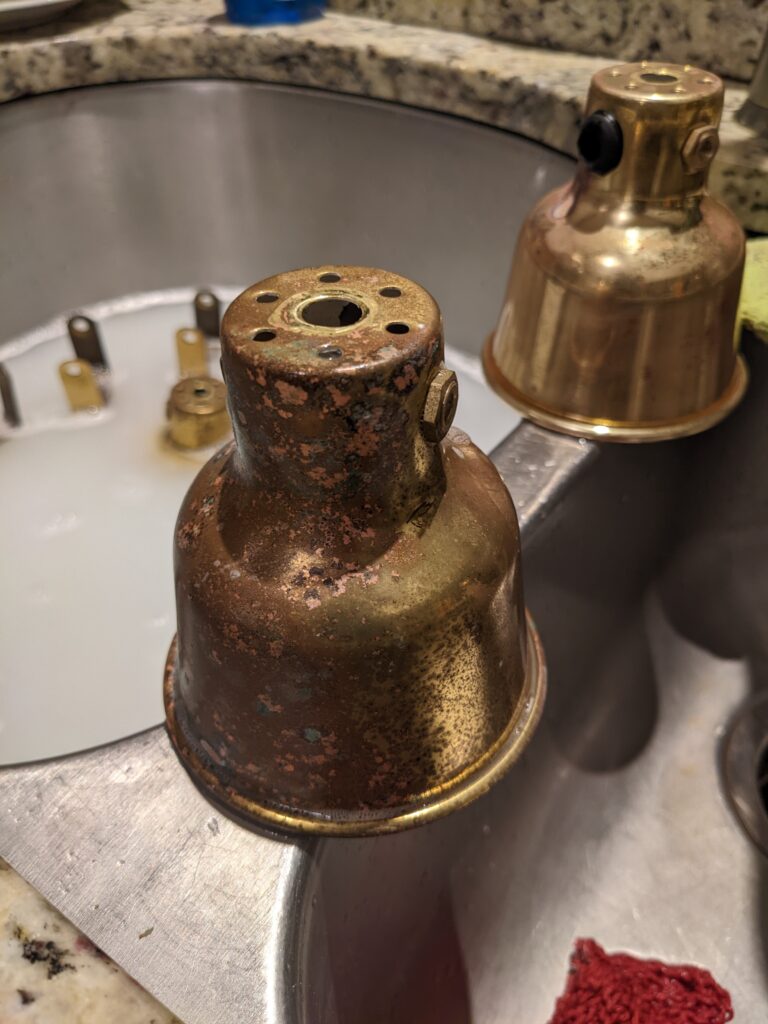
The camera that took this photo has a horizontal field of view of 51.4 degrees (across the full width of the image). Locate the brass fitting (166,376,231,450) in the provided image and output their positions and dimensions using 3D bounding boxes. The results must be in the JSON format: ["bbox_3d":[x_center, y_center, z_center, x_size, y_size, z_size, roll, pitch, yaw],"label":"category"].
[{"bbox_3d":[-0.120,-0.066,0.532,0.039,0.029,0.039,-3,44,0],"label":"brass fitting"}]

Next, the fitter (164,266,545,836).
[{"bbox_3d":[-0.008,0.001,0.163,0.091,0.094,0.091,28,51,27],"label":"fitter"}]

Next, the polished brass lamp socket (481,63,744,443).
[{"bbox_3d":[0.079,-0.086,0.252,0.091,0.094,0.091,-2,45,2],"label":"polished brass lamp socket"}]

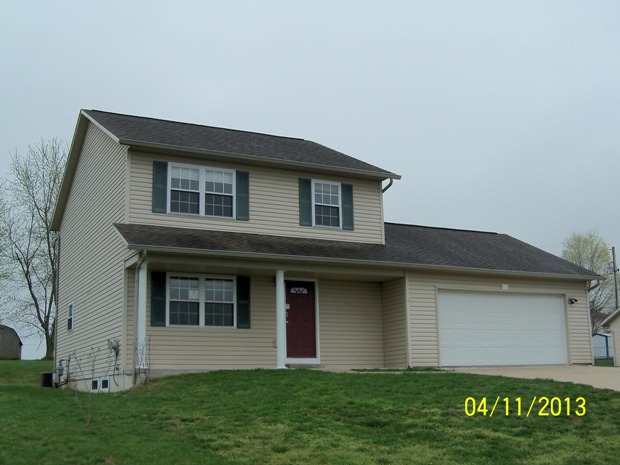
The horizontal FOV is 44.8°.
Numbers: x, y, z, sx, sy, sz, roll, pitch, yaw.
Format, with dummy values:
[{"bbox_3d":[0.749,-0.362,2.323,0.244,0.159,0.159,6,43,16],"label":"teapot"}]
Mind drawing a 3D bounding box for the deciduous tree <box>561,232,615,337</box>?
[{"bbox_3d":[21.217,4.706,57.110,4.200,9.860,4.200,-6,-13,20],"label":"deciduous tree"}]

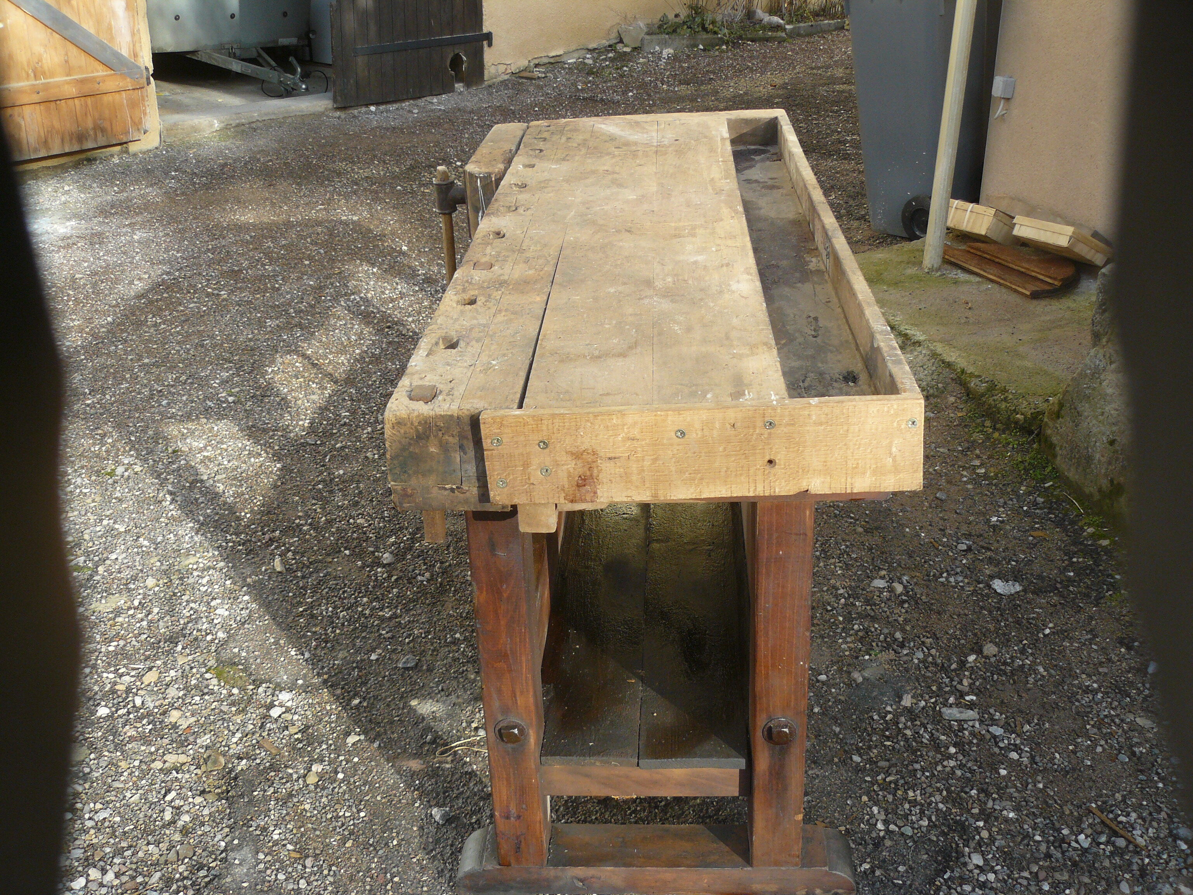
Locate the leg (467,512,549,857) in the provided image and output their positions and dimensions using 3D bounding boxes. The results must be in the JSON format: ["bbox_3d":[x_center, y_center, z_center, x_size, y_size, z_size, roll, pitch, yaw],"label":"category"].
[{"bbox_3d":[-0.123,0.343,1.818,0.070,0.632,0.087,-1,25,3],"label":"leg"}]

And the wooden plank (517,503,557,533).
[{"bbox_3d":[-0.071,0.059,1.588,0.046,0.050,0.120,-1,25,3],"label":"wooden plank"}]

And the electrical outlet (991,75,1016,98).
[{"bbox_3d":[1.609,-1.421,4.895,0.052,0.080,0.078,-11,26,-16],"label":"electrical outlet"}]

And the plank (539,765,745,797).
[{"bbox_3d":[0.077,0.493,1.881,0.316,0.056,0.040,-1,25,3],"label":"plank"}]

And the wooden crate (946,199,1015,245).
[{"bbox_3d":[1.394,-0.809,4.515,0.193,0.098,0.295,17,10,-31],"label":"wooden crate"}]

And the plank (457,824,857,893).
[{"bbox_3d":[0.092,0.648,1.954,0.617,0.055,0.090,-1,25,3],"label":"plank"}]

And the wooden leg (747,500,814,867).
[{"bbox_3d":[0.264,0.334,1.794,0.073,0.632,0.087,-1,25,3],"label":"wooden leg"}]

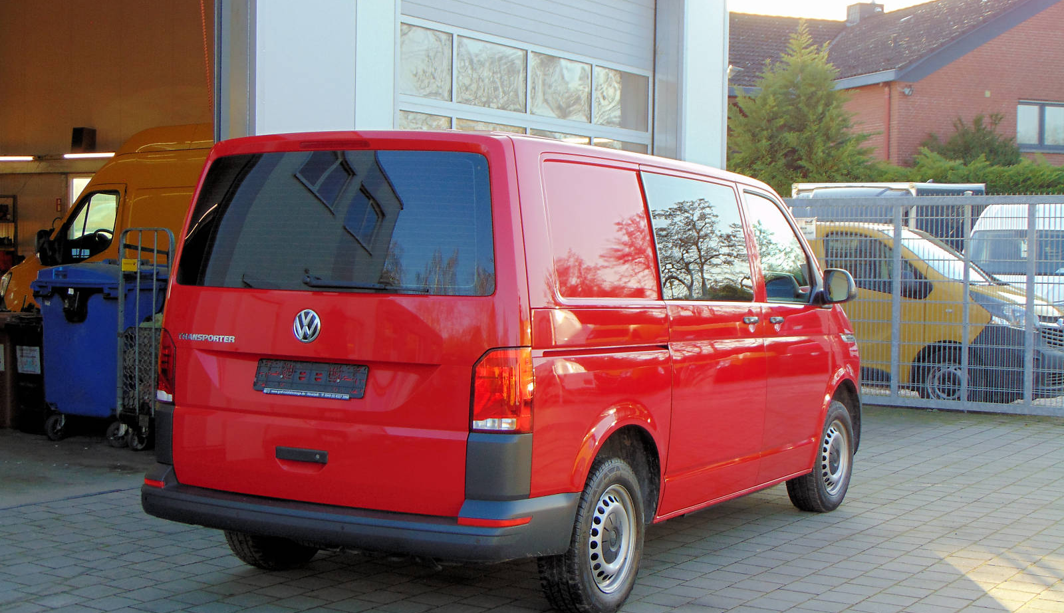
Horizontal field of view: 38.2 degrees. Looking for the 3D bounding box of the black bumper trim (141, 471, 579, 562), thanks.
[{"bbox_3d":[-0.784,0.807,6.228,1.900,0.260,0.590,2,3,29],"label":"black bumper trim"}]

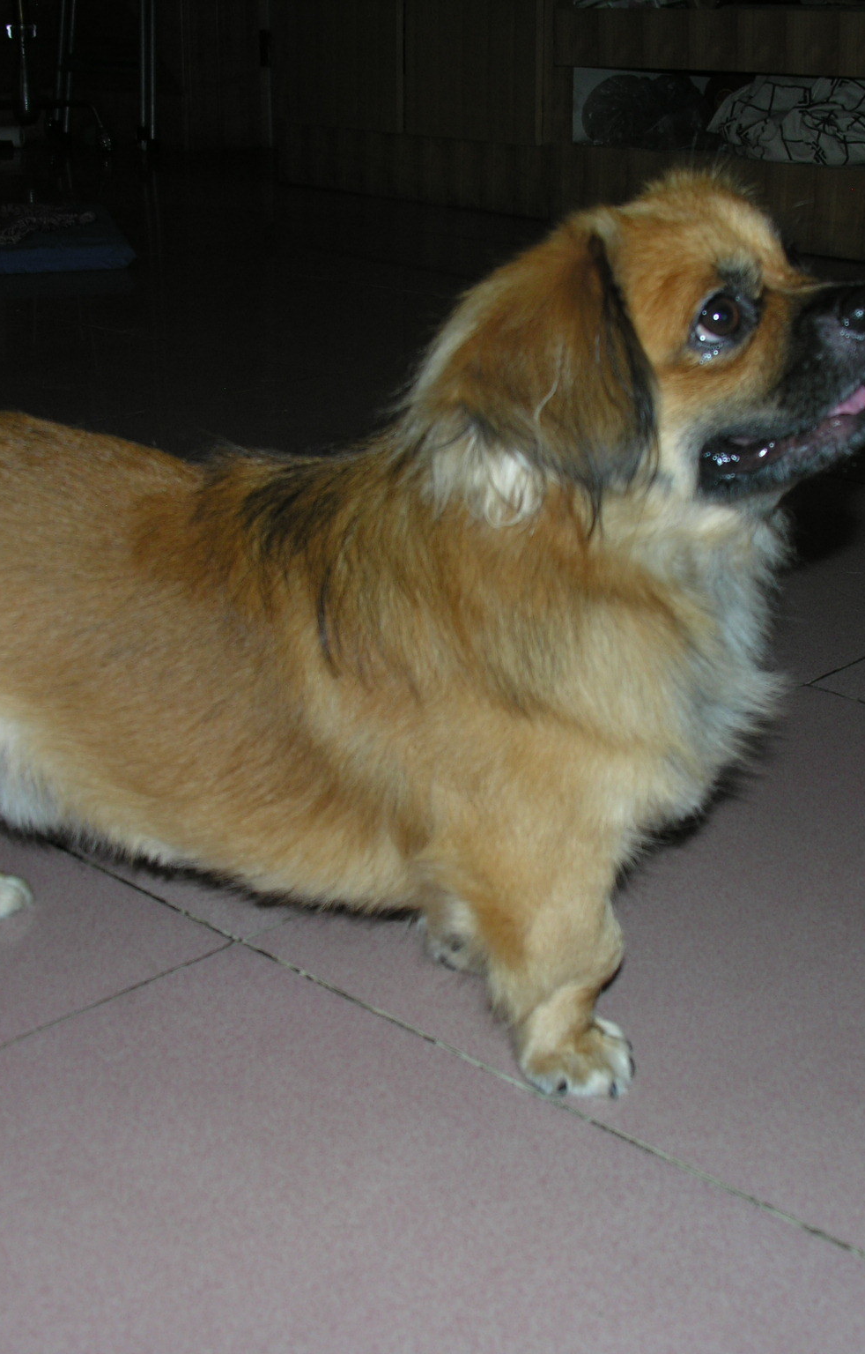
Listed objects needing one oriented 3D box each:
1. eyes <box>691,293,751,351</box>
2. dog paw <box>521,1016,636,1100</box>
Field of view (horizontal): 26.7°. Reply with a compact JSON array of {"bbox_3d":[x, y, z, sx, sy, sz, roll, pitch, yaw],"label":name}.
[{"bbox_3d":[0.119,-0.147,0.754,0.024,0.022,0.014,-12,9,-29],"label":"eyes"},{"bbox_3d":[0.069,0.176,0.871,0.052,0.031,0.044,17,26,37],"label":"dog paw"}]

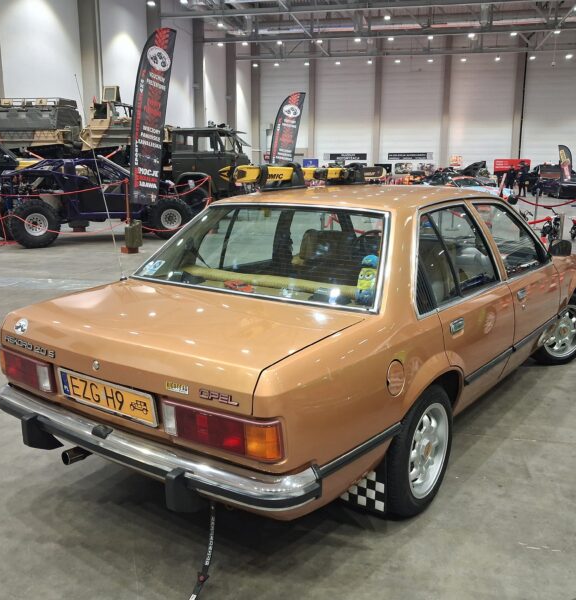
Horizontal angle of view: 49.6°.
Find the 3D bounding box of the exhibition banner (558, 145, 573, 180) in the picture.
[{"bbox_3d":[17.448,-8.103,39.155,0.750,2.950,0.080,5,13,20],"label":"exhibition banner"}]

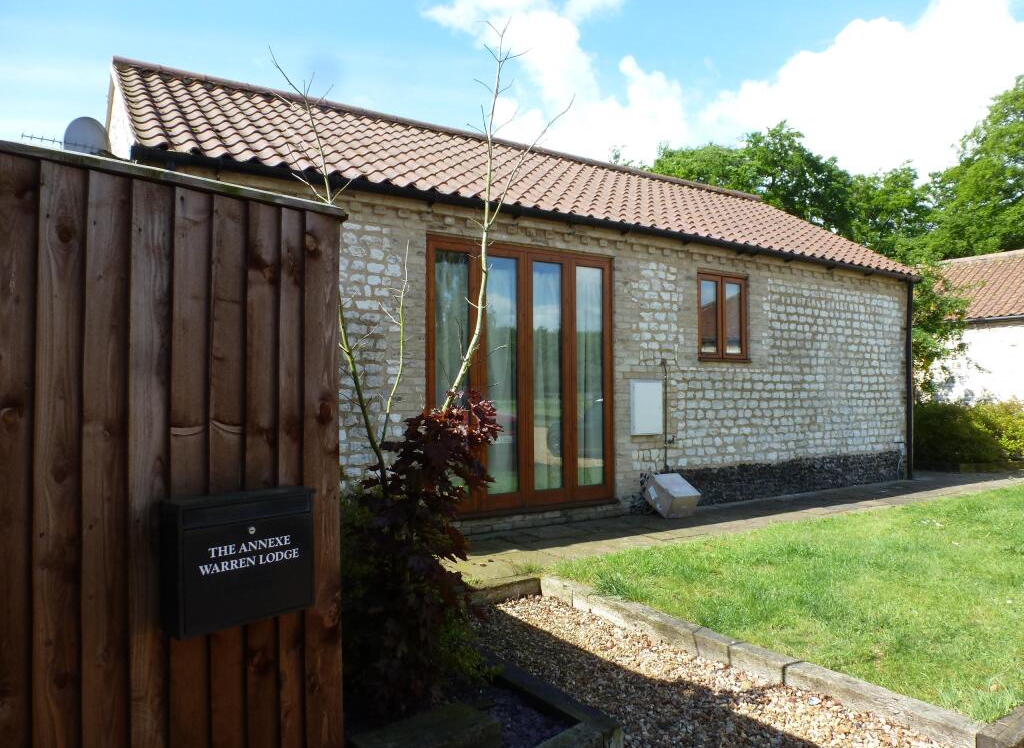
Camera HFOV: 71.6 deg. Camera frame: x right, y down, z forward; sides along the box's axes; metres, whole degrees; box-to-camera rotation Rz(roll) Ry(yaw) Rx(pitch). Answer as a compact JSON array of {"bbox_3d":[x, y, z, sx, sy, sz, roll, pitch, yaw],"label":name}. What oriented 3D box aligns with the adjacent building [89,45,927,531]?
[{"bbox_3d":[0.173,-0.874,10.047,10.350,4.880,5.750,1,-2,-32],"label":"adjacent building"}]

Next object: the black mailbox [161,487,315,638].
[{"bbox_3d":[-0.722,0.487,1.885,0.115,0.322,0.370,-2,-3,43],"label":"black mailbox"}]

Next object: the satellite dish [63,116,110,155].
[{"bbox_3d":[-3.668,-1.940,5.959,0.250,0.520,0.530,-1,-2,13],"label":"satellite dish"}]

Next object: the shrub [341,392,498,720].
[{"bbox_3d":[-0.410,0.790,3.150,0.680,1.380,0.620,0,-2,-11],"label":"shrub"}]

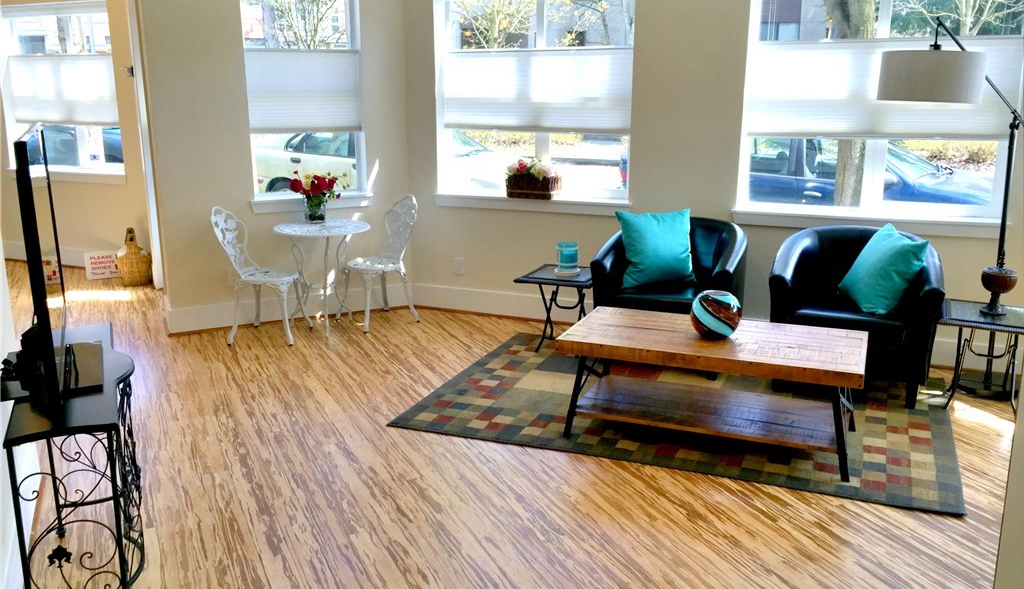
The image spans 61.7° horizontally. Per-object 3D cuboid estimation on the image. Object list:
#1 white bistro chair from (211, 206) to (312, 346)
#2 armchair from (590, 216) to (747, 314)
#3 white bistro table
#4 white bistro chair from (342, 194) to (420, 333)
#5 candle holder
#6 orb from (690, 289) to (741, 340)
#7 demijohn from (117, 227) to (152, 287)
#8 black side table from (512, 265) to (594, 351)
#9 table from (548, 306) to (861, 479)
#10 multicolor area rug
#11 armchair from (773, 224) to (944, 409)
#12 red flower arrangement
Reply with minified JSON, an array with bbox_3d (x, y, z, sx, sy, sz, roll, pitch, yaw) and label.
[{"bbox_3d":[-1.562,-0.139,5.320,0.510,0.820,0.410,1,14,5],"label":"white bistro chair"},{"bbox_3d":[0.894,-0.012,4.810,0.770,0.765,0.660,5,15,20],"label":"armchair"},{"bbox_3d":[-1.190,-0.103,5.451,0.600,0.655,0.600,0,14,0],"label":"white bistro table"},{"bbox_3d":[-0.863,-0.229,5.675,0.510,0.820,0.410,-12,18,-39],"label":"white bistro chair"},{"bbox_3d":[0.324,-0.206,5.016,0.150,0.178,0.150,0,14,0],"label":"candle holder"},{"bbox_3d":[0.886,0.089,3.718,0.219,0.216,0.219,6,15,22],"label":"orb"},{"bbox_3d":[-2.953,-0.307,6.720,0.255,0.460,0.255,0,14,0],"label":"demijohn"},{"bbox_3d":[0.325,0.099,5.008,0.455,0.460,0.470,5,15,20],"label":"black side table"},{"bbox_3d":[0.871,0.401,3.745,1.218,0.455,0.606,5,15,22],"label":"table"},{"bbox_3d":[0.850,0.517,4.241,2.399,0.012,1.616,5,15,21],"label":"multicolor area rug"},{"bbox_3d":[1.778,0.084,4.481,0.765,0.765,0.680,6,15,22],"label":"armchair"},{"bbox_3d":[-1.287,-0.723,5.632,0.330,0.165,0.260,0,14,0],"label":"red flower arrangement"}]

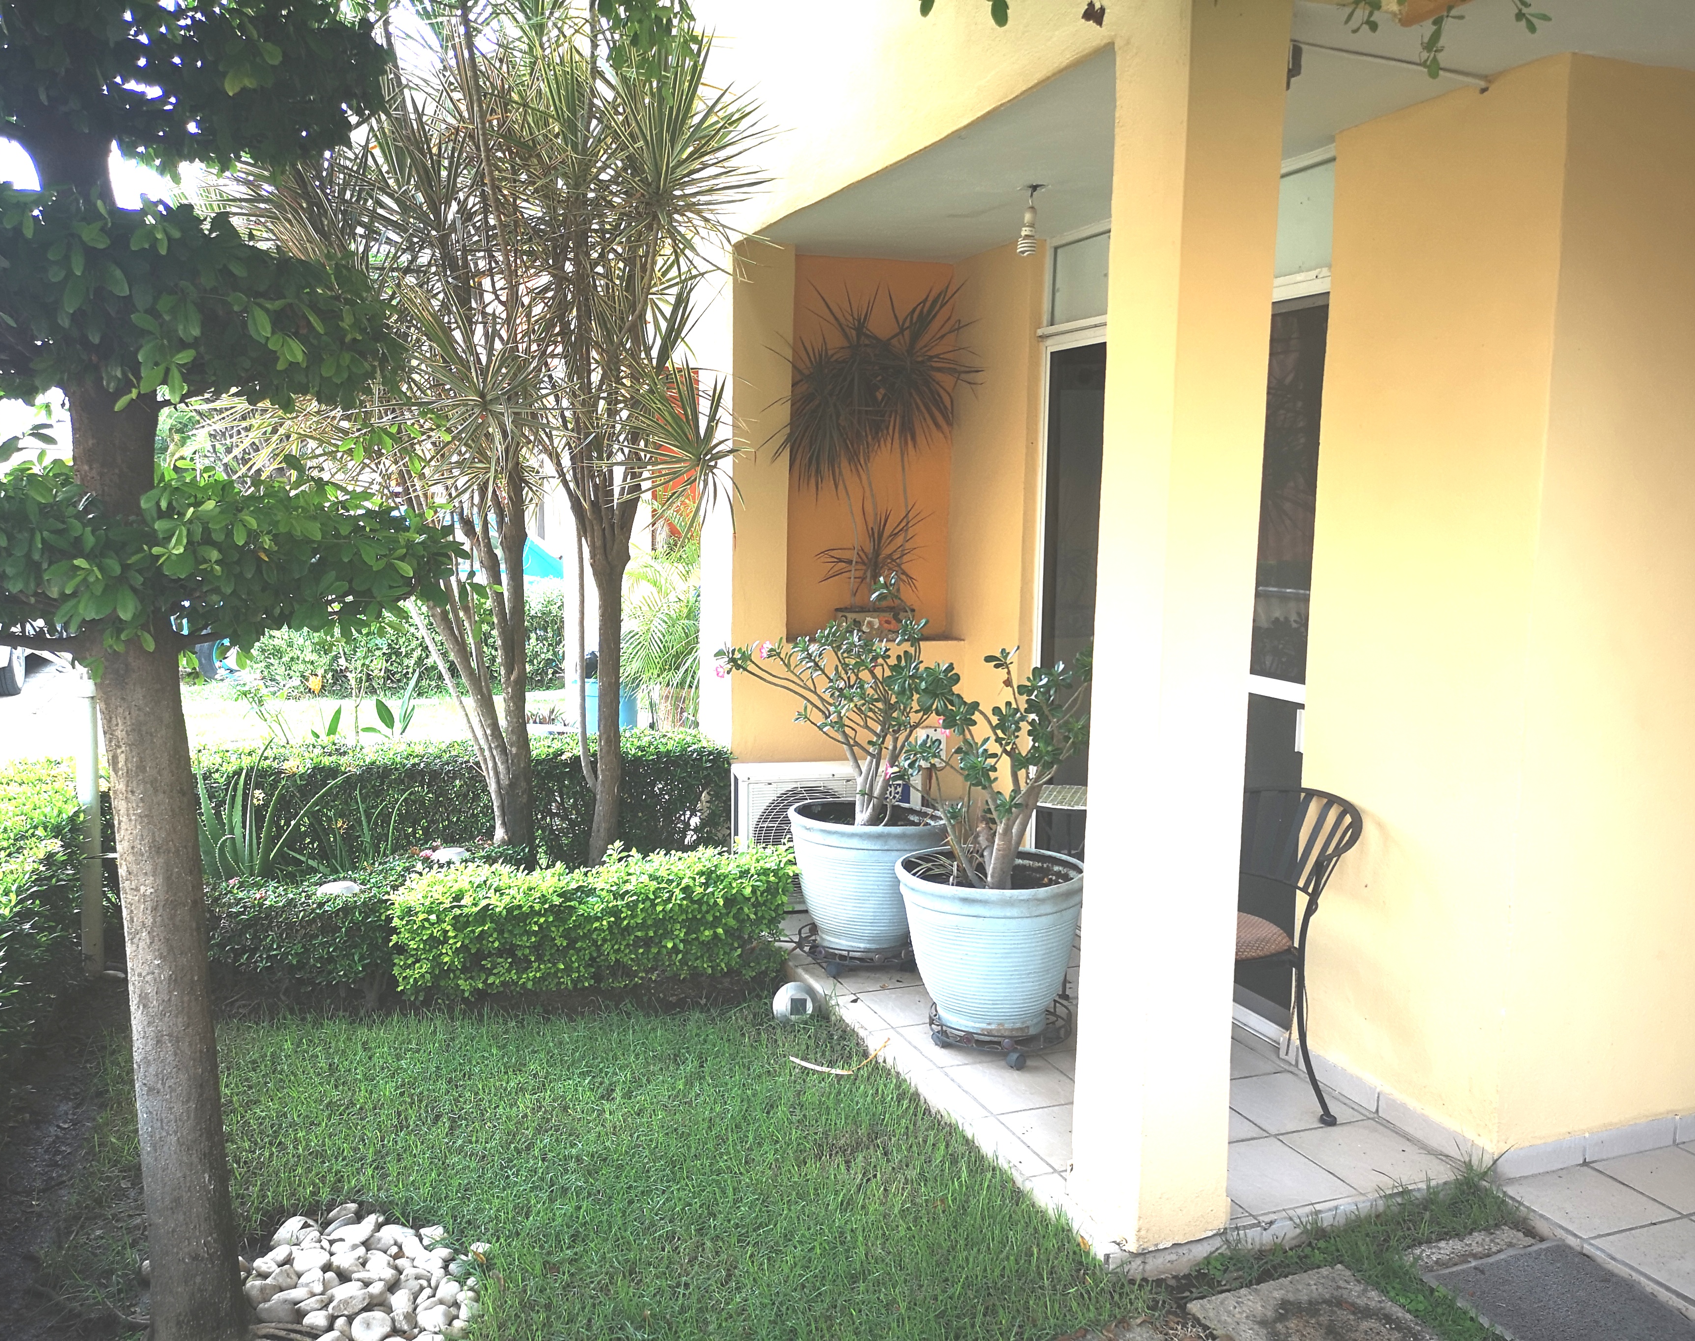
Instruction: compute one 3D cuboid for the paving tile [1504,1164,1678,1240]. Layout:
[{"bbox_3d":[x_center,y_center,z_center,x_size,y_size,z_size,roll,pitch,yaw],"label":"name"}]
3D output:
[{"bbox_3d":[1.699,1.228,3.217,0.300,0.011,0.265,-2,7,-21],"label":"paving tile"}]

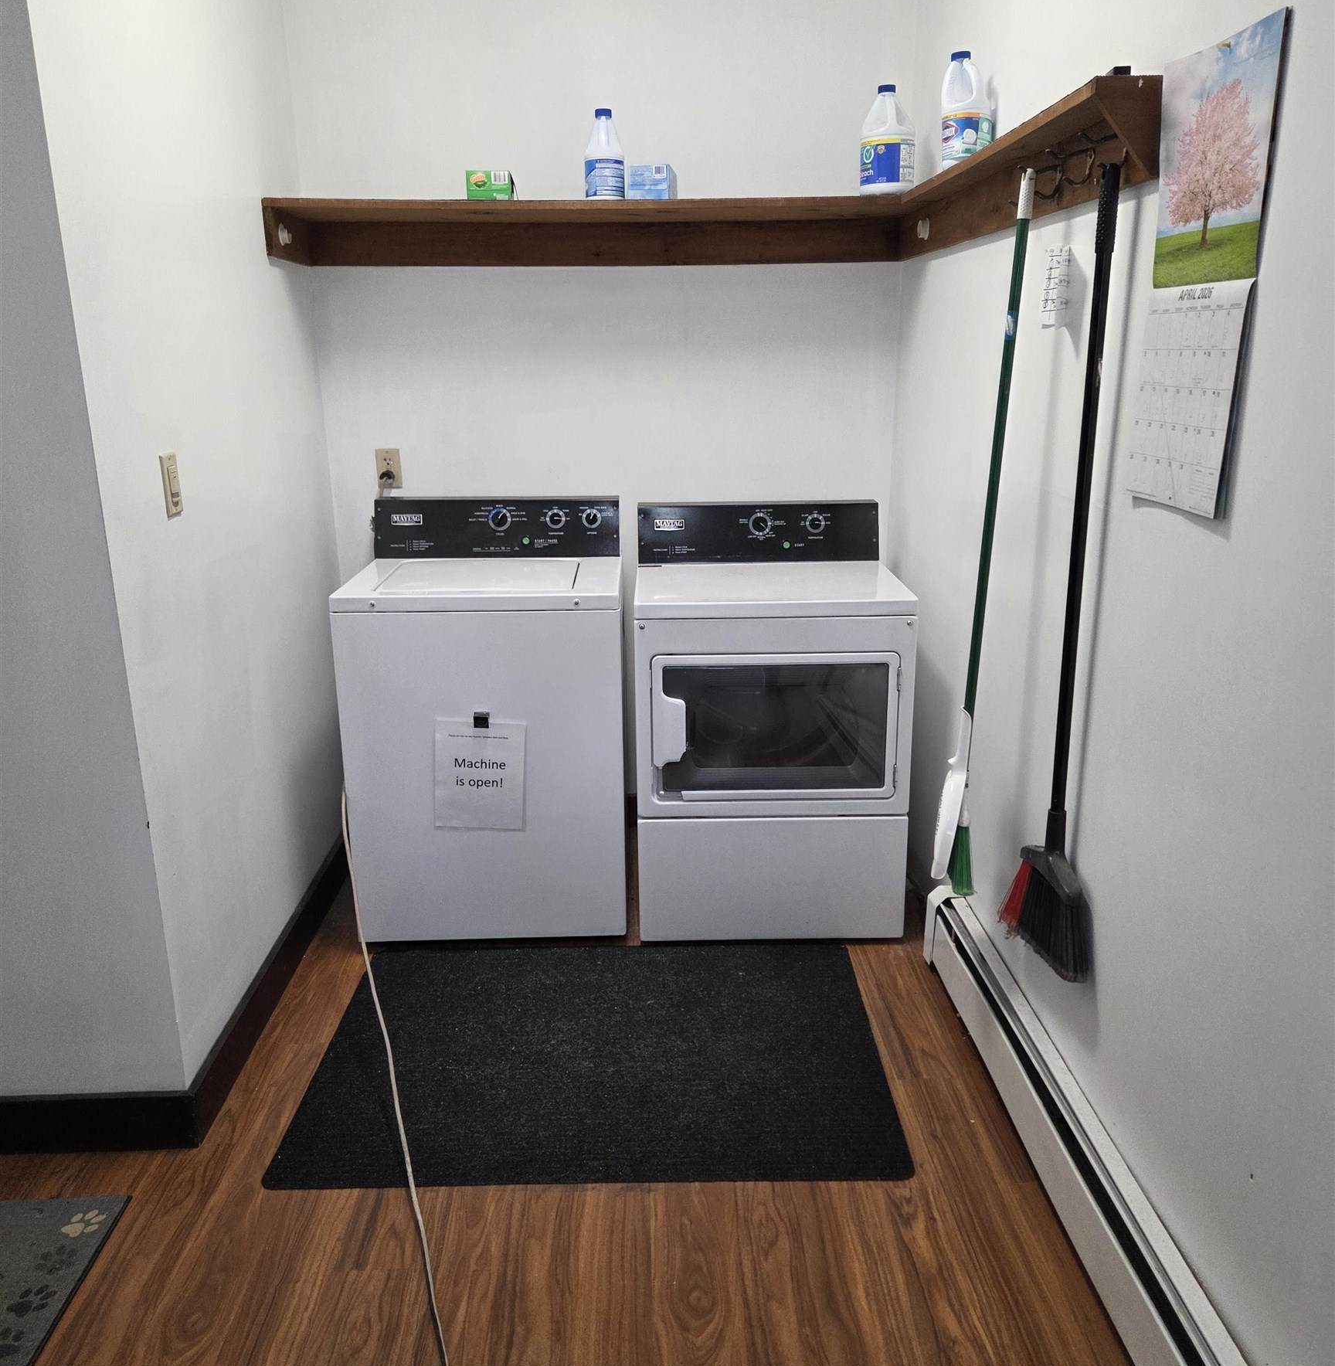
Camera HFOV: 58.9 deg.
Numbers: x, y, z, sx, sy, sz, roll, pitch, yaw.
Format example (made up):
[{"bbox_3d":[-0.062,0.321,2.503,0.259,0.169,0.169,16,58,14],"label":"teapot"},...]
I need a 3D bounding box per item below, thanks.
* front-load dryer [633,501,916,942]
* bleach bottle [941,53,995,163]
[{"bbox_3d":[0.261,0.070,3.247,0.680,1.082,0.680,-1,16,-1],"label":"front-load dryer"},{"bbox_3d":[0.655,-1.244,2.587,0.097,0.238,0.128,-8,18,-26],"label":"bleach bottle"}]

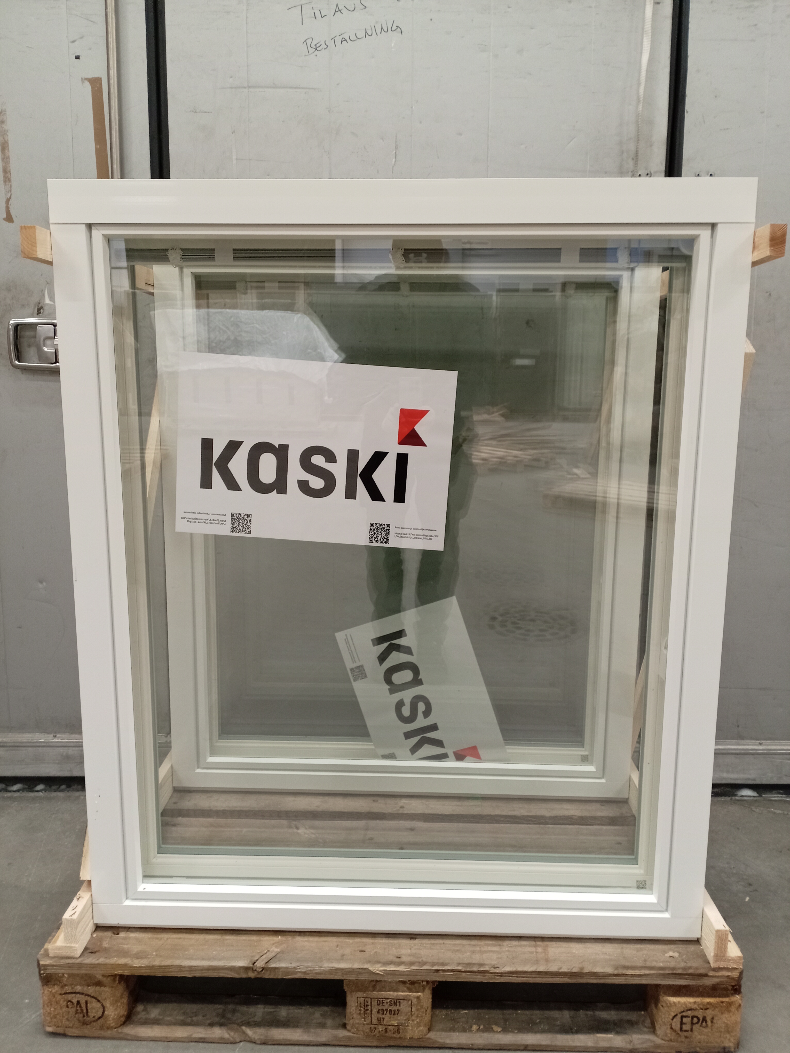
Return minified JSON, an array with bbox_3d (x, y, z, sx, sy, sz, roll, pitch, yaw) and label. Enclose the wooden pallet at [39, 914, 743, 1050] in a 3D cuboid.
[{"bbox_3d":[-0.003,0.756,1.801,1.200,0.144,0.800,1,10,1],"label":"wooden pallet"}]

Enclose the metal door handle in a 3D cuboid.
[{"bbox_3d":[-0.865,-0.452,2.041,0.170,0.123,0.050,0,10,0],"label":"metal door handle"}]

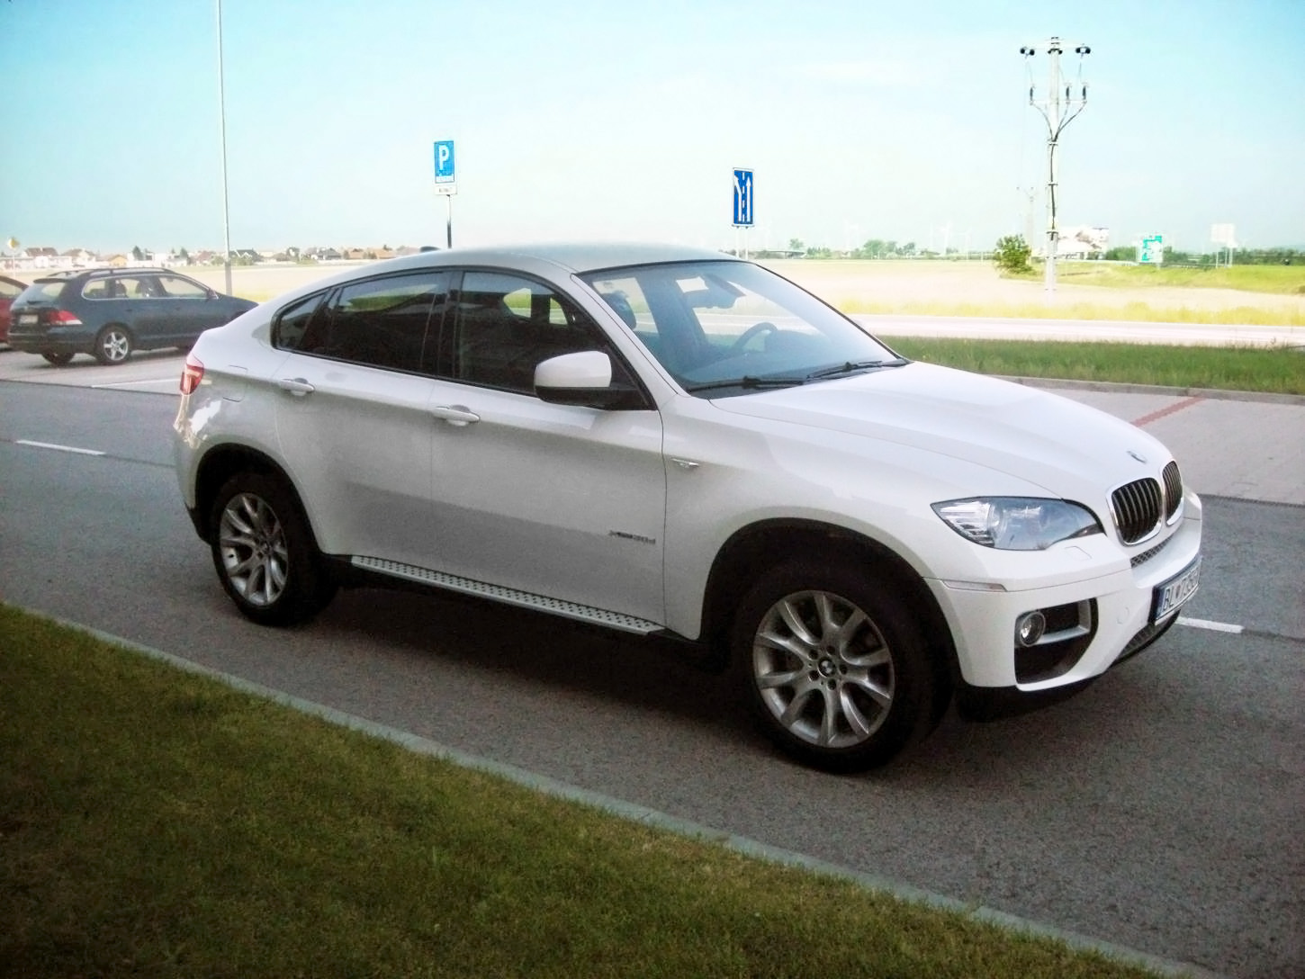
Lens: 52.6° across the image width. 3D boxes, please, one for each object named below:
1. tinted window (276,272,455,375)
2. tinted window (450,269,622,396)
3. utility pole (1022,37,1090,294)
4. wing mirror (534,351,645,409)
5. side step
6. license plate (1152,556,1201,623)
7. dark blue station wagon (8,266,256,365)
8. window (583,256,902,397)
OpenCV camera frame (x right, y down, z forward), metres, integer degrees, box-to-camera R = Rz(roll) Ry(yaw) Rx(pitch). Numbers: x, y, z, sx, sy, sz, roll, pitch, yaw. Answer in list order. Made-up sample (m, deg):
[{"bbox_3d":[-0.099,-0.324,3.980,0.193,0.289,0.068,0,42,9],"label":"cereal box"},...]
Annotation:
[{"bbox_3d":[-1.205,-0.716,5.626,1.160,0.460,0.070,7,-10,37],"label":"tinted window"},{"bbox_3d":[-0.446,-0.602,5.050,1.000,0.490,0.060,7,-10,37],"label":"tinted window"},{"bbox_3d":[13.922,-11.066,45.244,2.200,8.440,0.700,3,11,16],"label":"utility pole"},{"bbox_3d":[-0.210,-0.384,4.631,0.270,0.210,0.280,7,13,37],"label":"wing mirror"},{"bbox_3d":[-0.618,0.405,5.196,1.650,0.070,0.150,7,13,37],"label":"side step"},{"bbox_3d":[1.778,0.330,4.442,0.020,0.115,0.520,7,13,37],"label":"license plate"},{"bbox_3d":[-8.605,-2.983,22.404,1.780,1.500,4.540,6,12,33],"label":"dark blue station wagon"},{"bbox_3d":[0.406,-0.680,5.319,0.870,0.110,1.500,43,32,24],"label":"window"}]

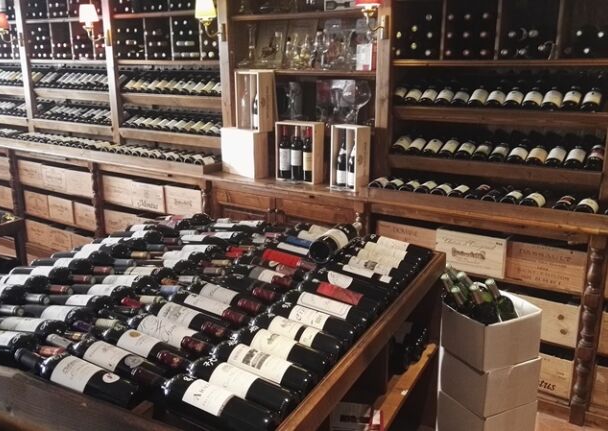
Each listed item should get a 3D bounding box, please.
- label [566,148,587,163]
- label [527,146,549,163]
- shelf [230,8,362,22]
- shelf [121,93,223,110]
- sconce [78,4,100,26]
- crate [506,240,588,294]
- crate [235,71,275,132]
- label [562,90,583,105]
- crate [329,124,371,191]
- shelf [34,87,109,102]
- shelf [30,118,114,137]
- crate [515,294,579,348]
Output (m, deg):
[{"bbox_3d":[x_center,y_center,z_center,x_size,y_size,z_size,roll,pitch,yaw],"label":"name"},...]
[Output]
[{"bbox_3d":[1.252,-0.271,2.619,0.076,0.035,0.095,8,37,29],"label":"label"},{"bbox_3d":[1.148,-0.293,2.798,0.078,0.035,0.093,9,40,31],"label":"label"},{"bbox_3d":[0.046,-1.202,3.453,1.010,0.030,0.270,10,18,33],"label":"shelf"},{"bbox_3d":[-0.868,-0.826,4.049,1.006,0.071,0.250,10,17,32],"label":"shelf"},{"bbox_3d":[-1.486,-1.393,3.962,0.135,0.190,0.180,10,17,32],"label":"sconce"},{"bbox_3d":[1.185,0.176,2.703,0.330,0.182,0.480,8,17,29],"label":"crate"},{"bbox_3d":[-0.295,-0.678,3.400,0.100,0.337,0.220,-13,20,-41],"label":"crate"},{"bbox_3d":[1.230,-0.540,2.610,0.076,0.035,0.095,8,37,29],"label":"label"},{"bbox_3d":[0.261,-0.320,3.171,0.157,0.345,0.158,10,17,33],"label":"crate"},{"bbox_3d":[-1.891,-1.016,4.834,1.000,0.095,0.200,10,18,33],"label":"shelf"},{"bbox_3d":[-1.775,-0.727,4.628,1.014,0.073,0.250,10,17,32],"label":"shelf"},{"bbox_3d":[1.204,0.433,2.800,0.335,0.203,0.420,10,18,33],"label":"crate"}]

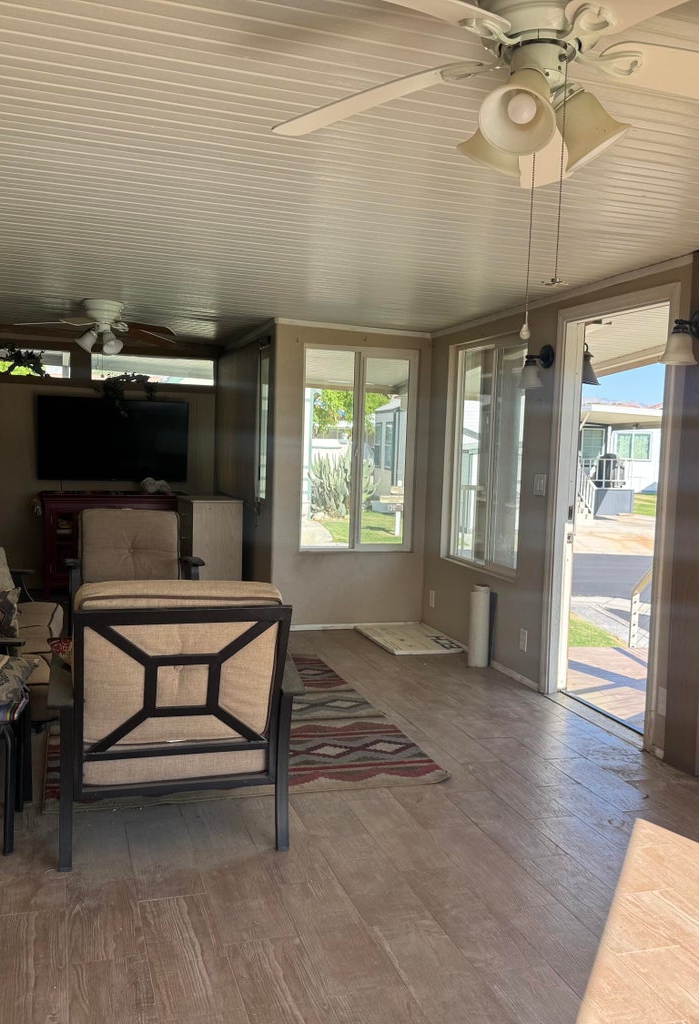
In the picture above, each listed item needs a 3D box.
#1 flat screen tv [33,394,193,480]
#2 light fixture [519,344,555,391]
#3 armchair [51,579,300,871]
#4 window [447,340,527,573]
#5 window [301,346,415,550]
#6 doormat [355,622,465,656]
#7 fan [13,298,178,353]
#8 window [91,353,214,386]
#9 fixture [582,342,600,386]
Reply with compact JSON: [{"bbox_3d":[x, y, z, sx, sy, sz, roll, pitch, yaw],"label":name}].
[{"bbox_3d":[-2.162,-0.661,8.731,1.345,0.761,0.070,1,5,-18],"label":"flat screen tv"},{"bbox_3d":[0.992,-0.806,5.194,0.206,0.237,0.161,1,4,-16],"label":"light fixture"},{"bbox_3d":[-0.604,0.628,3.195,0.781,0.912,0.856,1,4,-16],"label":"armchair"},{"bbox_3d":[0.860,-0.366,6.077,0.081,1.411,1.058,1,4,-16],"label":"window"},{"bbox_3d":[0.066,-0.442,6.760,0.831,1.441,0.081,1,4,-16],"label":"window"},{"bbox_3d":[0.392,0.862,6.436,0.489,0.035,0.897,1,4,-16],"label":"doormat"},{"bbox_3d":[-1.628,-1.208,6.221,1.108,0.348,1.108,1,5,-18],"label":"fan"},{"bbox_3d":[-1.836,-1.336,8.905,1.143,0.242,0.091,1,5,-18],"label":"window"},{"bbox_3d":[1.306,-0.835,5.320,0.232,0.242,0.181,1,4,-16],"label":"fixture"}]

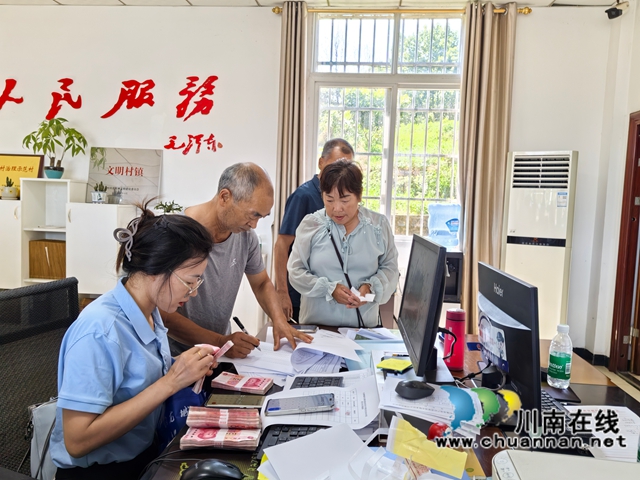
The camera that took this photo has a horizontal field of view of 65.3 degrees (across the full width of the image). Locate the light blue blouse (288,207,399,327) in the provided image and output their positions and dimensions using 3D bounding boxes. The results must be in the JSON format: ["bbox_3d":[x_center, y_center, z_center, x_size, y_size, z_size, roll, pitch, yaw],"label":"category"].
[{"bbox_3d":[0.101,0.127,2.240,0.500,0.560,0.300,2,4,1],"label":"light blue blouse"}]

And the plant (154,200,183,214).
[{"bbox_3d":[-1.335,-0.251,4.400,0.250,0.210,0.240,2,4,4],"label":"plant"}]

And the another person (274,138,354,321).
[{"bbox_3d":[0.003,0.268,2.750,0.520,1.640,0.360,0,4,-24],"label":"another person"}]

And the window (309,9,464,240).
[{"bbox_3d":[0.676,-1.048,4.530,1.550,2.000,0.120,2,4,4],"label":"window"}]

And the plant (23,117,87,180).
[{"bbox_3d":[-2.342,-0.810,4.420,0.530,0.510,0.440,2,4,4],"label":"plant"}]

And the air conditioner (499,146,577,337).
[{"bbox_3d":[1.755,0.181,4.030,0.505,1.750,0.320,4,4,25],"label":"air conditioner"}]

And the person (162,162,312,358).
[{"bbox_3d":[-0.370,0.442,1.820,0.600,1.410,0.550,5,5,41],"label":"person"}]

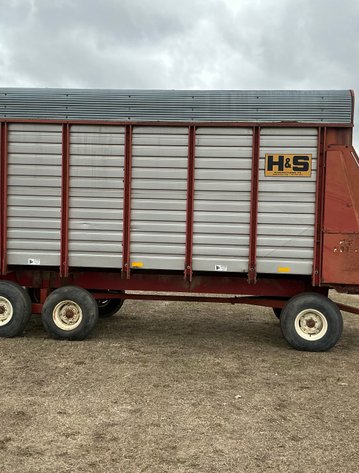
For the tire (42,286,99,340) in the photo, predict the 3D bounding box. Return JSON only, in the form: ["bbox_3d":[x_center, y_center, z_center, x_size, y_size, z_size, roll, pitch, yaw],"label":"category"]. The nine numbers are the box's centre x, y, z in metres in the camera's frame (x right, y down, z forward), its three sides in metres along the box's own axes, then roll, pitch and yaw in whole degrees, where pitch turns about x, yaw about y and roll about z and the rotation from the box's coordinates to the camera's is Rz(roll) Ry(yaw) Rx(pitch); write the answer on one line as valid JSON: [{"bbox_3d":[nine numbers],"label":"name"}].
[{"bbox_3d":[-1.552,1.086,7.200,0.780,0.770,0.290,2,1,4],"label":"tire"}]

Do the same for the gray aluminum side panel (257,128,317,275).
[{"bbox_3d":[1.400,-0.449,6.647,0.744,1.887,0.040,2,1,4],"label":"gray aluminum side panel"}]

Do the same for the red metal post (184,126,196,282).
[{"bbox_3d":[0.156,-0.456,7.162,0.095,2.160,0.090,2,1,3],"label":"red metal post"}]

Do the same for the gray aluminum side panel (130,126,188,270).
[{"bbox_3d":[-0.270,-0.503,6.757,0.745,1.884,0.040,2,1,4],"label":"gray aluminum side panel"}]

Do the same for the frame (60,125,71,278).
[{"bbox_3d":[-1.517,-0.472,6.785,0.088,2.025,0.085,2,1,4],"label":"frame"}]

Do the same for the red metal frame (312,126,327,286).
[{"bbox_3d":[1.942,-0.408,7.059,0.095,2.160,0.090,2,1,3],"label":"red metal frame"}]

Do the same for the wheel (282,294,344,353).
[{"bbox_3d":[1.725,1.126,6.680,0.790,0.780,0.290,2,1,10],"label":"wheel"}]

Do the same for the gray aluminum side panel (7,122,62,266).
[{"bbox_3d":[-1.952,-0.554,6.868,0.744,1.899,0.040,2,1,4],"label":"gray aluminum side panel"}]

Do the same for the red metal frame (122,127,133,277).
[{"bbox_3d":[-0.732,-0.488,7.213,0.095,2.160,0.090,2,1,3],"label":"red metal frame"}]

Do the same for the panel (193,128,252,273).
[{"bbox_3d":[0.624,-0.500,7.184,0.820,2.000,0.050,2,1,3],"label":"panel"}]

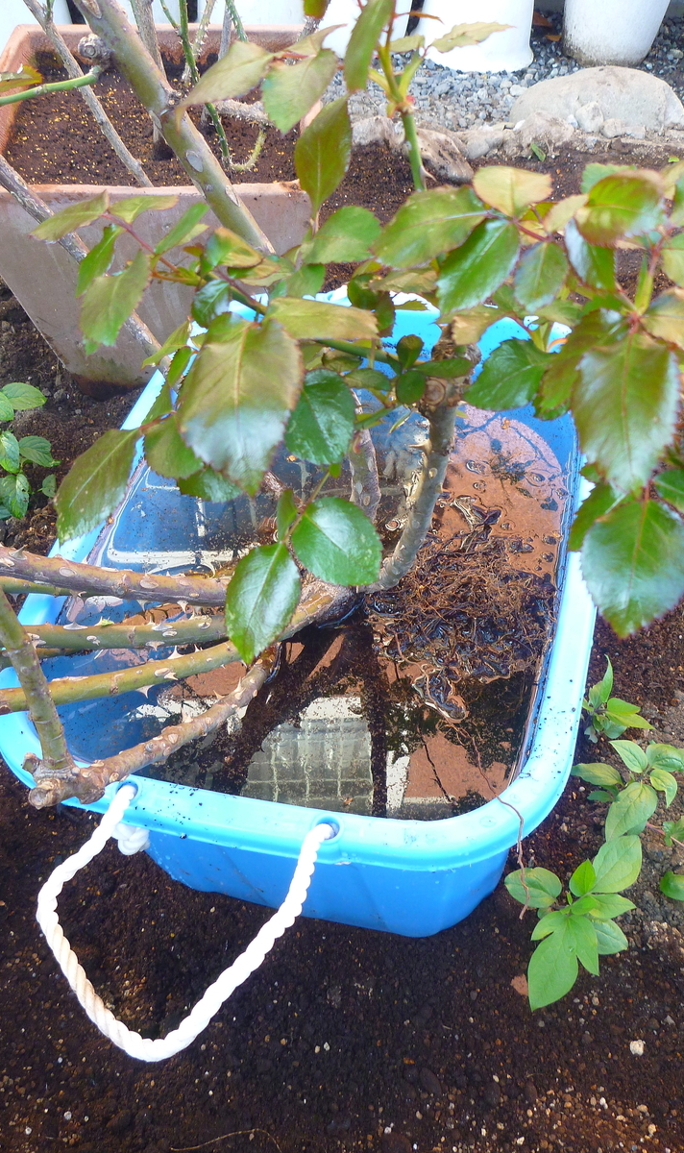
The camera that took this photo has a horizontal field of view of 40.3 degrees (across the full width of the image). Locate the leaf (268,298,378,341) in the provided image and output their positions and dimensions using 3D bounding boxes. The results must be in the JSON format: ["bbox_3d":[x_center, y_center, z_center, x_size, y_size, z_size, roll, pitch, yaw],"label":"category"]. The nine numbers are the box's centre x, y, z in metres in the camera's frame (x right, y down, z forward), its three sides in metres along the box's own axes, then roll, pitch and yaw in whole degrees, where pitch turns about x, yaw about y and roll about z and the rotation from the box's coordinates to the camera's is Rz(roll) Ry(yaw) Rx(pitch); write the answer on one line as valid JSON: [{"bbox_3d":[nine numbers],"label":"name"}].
[{"bbox_3d":[-0.011,-0.144,0.520,0.062,0.011,0.035,9,62,5],"label":"leaf"}]

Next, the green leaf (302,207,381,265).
[{"bbox_3d":[0.000,-0.203,0.560,0.050,0.014,0.040,-16,78,-9],"label":"green leaf"}]

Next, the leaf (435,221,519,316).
[{"bbox_3d":[0.070,-0.159,0.480,0.033,0.011,0.059,41,95,4],"label":"leaf"}]

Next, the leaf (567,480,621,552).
[{"bbox_3d":[0.140,-0.033,0.510,0.050,0.009,0.030,-45,74,-2],"label":"leaf"}]

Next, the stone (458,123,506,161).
[{"bbox_3d":[0.230,-0.710,1.522,0.080,0.055,0.065,6,49,6],"label":"stone"}]

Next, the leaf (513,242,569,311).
[{"bbox_3d":[0.115,-0.173,0.540,0.030,0.012,0.044,13,80,2],"label":"leaf"}]

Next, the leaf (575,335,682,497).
[{"bbox_3d":[0.152,-0.088,0.500,0.056,0.018,0.088,3,83,0],"label":"leaf"}]

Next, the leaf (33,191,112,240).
[{"bbox_3d":[-0.165,-0.219,0.571,0.056,0.014,0.024,-30,69,-12],"label":"leaf"}]

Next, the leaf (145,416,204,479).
[{"bbox_3d":[-0.098,-0.078,0.560,0.034,0.014,0.045,-28,81,2],"label":"leaf"}]

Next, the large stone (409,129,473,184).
[{"bbox_3d":[0.148,-0.631,1.400,0.070,0.058,0.100,-25,56,-19],"label":"large stone"}]

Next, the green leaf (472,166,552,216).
[{"bbox_3d":[0.097,-0.221,0.535,0.047,0.011,0.045,4,57,4],"label":"green leaf"}]

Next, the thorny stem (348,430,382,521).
[{"bbox_3d":[0.018,-0.080,0.740,0.024,0.082,0.024,-4,27,0],"label":"thorny stem"}]

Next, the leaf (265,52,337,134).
[{"bbox_3d":[-0.024,-0.280,0.540,0.034,0.048,0.012,28,13,-9],"label":"leaf"}]

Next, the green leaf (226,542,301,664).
[{"bbox_3d":[-0.047,0.016,0.550,0.043,0.012,0.074,18,82,-2],"label":"green leaf"}]

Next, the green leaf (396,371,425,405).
[{"bbox_3d":[0.045,-0.126,0.620,0.020,0.007,0.025,-4,86,3],"label":"green leaf"}]

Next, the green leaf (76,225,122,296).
[{"bbox_3d":[-0.150,-0.193,0.570,0.027,0.014,0.048,34,96,35],"label":"green leaf"}]

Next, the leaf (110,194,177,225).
[{"bbox_3d":[-0.123,-0.228,0.580,0.041,0.011,0.026,-21,63,-14],"label":"leaf"}]

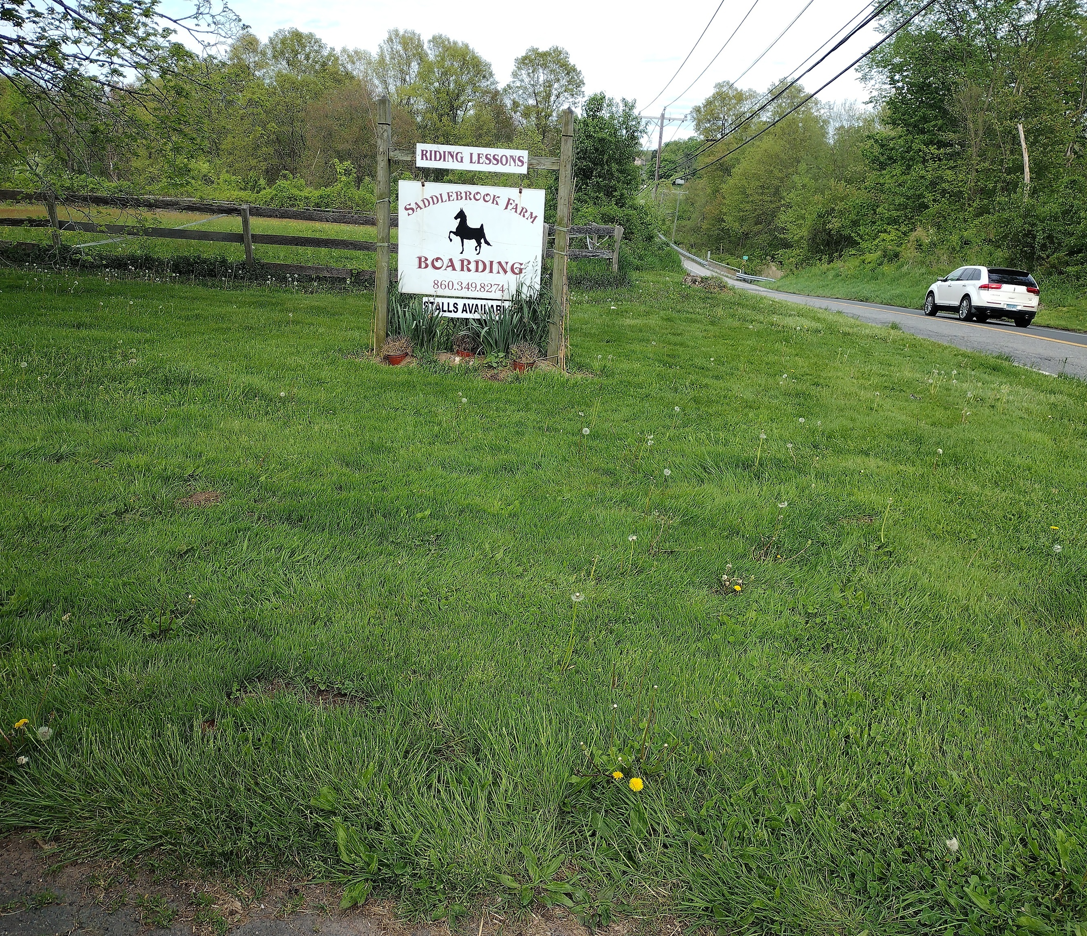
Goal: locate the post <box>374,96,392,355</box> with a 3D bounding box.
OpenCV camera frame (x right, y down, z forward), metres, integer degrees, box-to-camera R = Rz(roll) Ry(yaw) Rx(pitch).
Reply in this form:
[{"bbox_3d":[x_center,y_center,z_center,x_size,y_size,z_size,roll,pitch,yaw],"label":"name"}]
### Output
[{"bbox_3d":[-1.354,-2.001,8.183,0.095,2.110,0.095,5,16,5],"label":"post"}]

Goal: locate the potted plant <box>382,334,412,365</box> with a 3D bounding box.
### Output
[{"bbox_3d":[-1.217,-0.986,8.100,0.252,0.250,0.252,4,16,5],"label":"potted plant"}]

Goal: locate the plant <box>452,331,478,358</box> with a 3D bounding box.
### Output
[{"bbox_3d":[-0.669,-1.050,8.300,0.220,0.245,0.220,4,16,5],"label":"plant"}]

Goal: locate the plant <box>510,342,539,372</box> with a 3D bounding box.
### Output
[{"bbox_3d":[-0.158,-0.925,8.100,0.235,0.250,0.235,4,16,5],"label":"plant"}]

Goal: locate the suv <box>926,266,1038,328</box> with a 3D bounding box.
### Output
[{"bbox_3d":[13.550,-5.410,30.250,1.950,1.700,4.700,5,13,0],"label":"suv"}]

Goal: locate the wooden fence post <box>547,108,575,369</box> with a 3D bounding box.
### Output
[{"bbox_3d":[0.151,-1.865,8.061,0.095,2.110,0.095,4,16,5],"label":"wooden fence post"}]

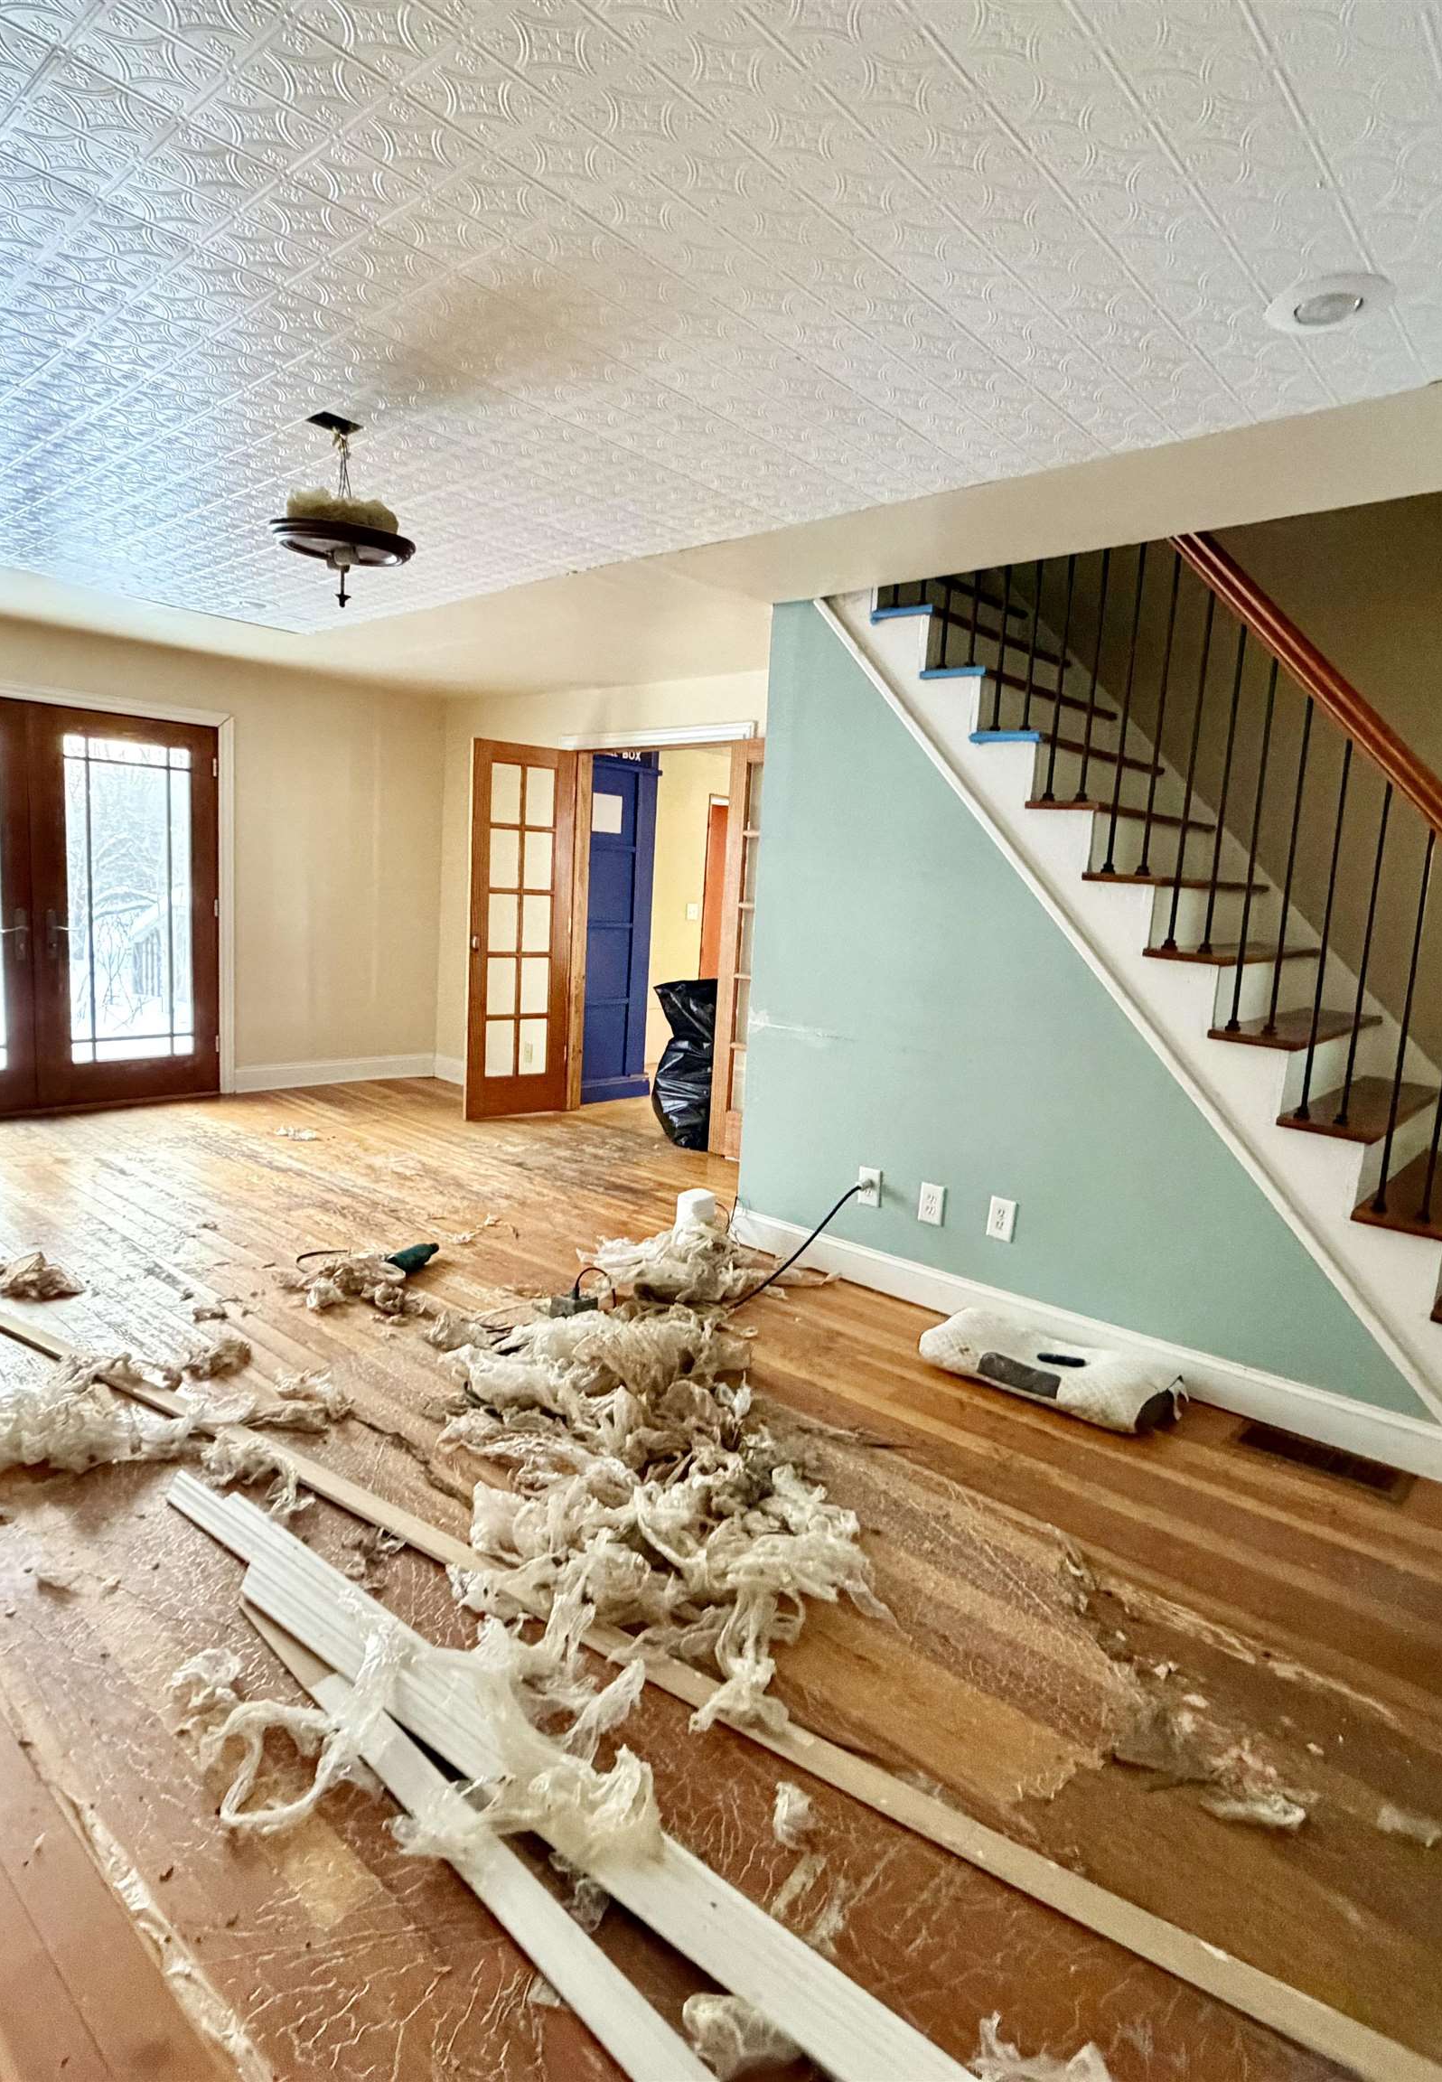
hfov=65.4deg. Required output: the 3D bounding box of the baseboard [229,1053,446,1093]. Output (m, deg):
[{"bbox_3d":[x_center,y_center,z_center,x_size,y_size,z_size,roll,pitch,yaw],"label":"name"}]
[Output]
[{"bbox_3d":[-2.318,0.196,6.845,0.020,0.146,1.270,10,10,41],"label":"baseboard"}]

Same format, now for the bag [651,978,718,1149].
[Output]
[{"bbox_3d":[-0.118,0.091,5.916,0.480,0.860,0.460,10,10,41],"label":"bag"}]

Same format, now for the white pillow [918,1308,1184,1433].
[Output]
[{"bbox_3d":[0.943,0.914,3.190,0.630,0.105,0.350,10,10,41],"label":"white pillow"}]

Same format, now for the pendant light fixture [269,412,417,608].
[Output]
[{"bbox_3d":[-0.901,-1.248,2.682,0.340,0.410,0.340,10,10,41],"label":"pendant light fixture"}]

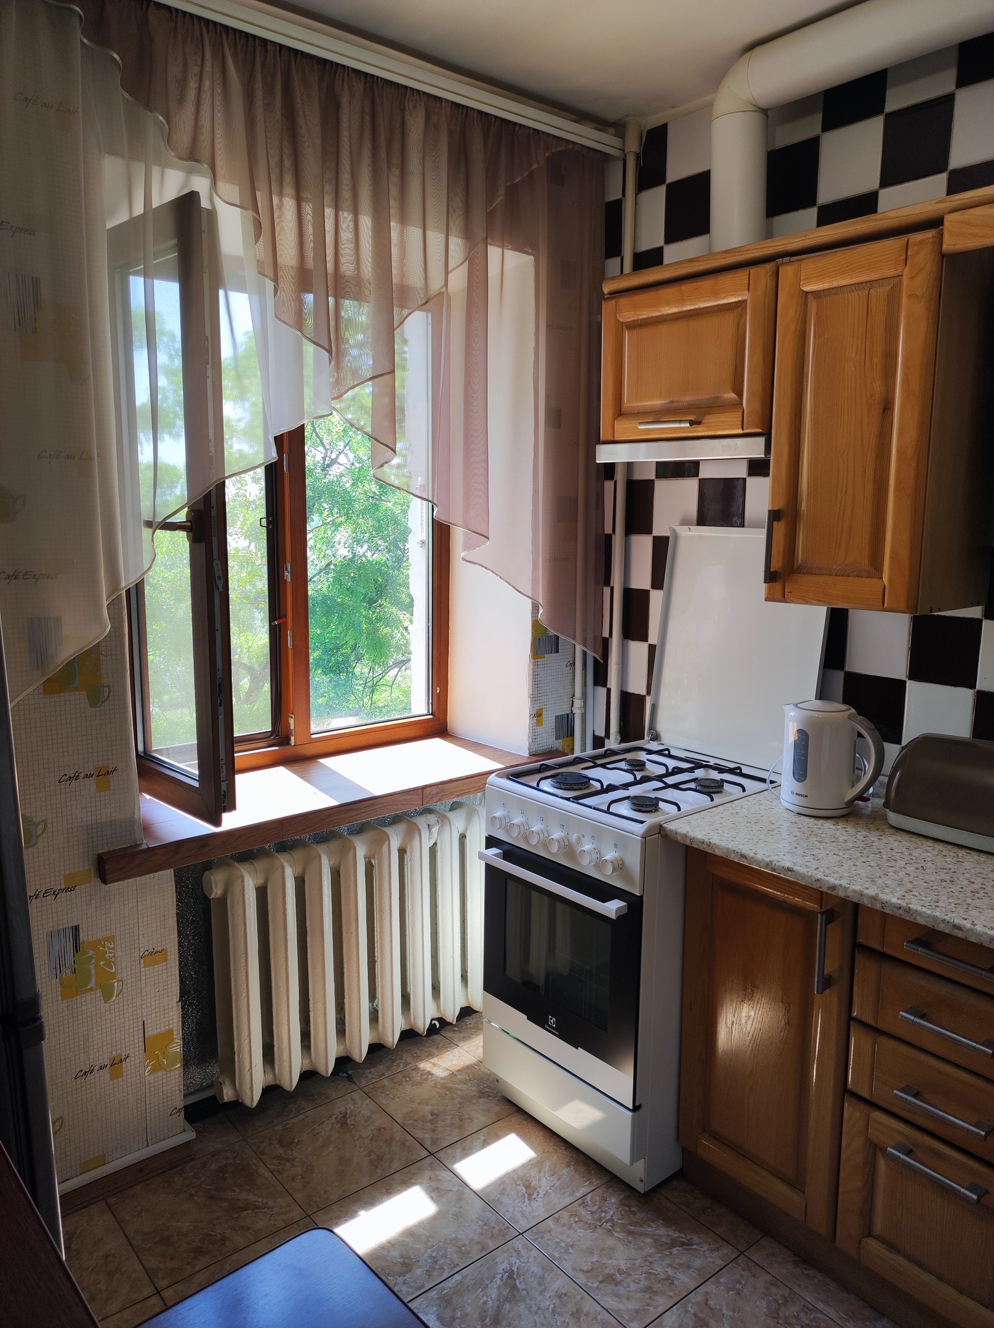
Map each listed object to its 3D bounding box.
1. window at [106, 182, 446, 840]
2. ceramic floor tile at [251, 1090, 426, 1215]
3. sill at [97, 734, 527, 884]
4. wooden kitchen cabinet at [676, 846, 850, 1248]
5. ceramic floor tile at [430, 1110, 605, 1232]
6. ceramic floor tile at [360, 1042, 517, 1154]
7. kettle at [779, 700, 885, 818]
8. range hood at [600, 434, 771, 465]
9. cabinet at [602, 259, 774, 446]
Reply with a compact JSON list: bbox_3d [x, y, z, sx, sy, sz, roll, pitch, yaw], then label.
[{"bbox_3d":[-0.413,-0.349,2.370,1.110,1.320,0.520,-7,12,-41],"label":"window"},{"bbox_3d":[-0.371,1.129,2.232,0.313,0.010,0.313,-7,12,-39],"label":"ceramic floor tile"},{"bbox_3d":[-0.428,0.325,2.486,1.290,0.052,0.420,-7,12,-41],"label":"sill"},{"bbox_3d":[0.708,0.690,2.045,0.510,0.705,0.395,-7,12,-39],"label":"wooden kitchen cabinet"},{"bbox_3d":[0.073,1.142,2.188,0.313,0.010,0.313,-7,12,-39],"label":"ceramic floor tile"},{"bbox_3d":[-0.127,1.101,2.429,0.313,0.010,0.313,-7,12,-39],"label":"ceramic floor tile"},{"bbox_3d":[0.685,0.189,1.992,0.222,0.228,0.155,10,13,44],"label":"kettle"},{"bbox_3d":[0.522,-0.504,2.294,0.310,0.046,0.495,-7,12,-39],"label":"range hood"},{"bbox_3d":[0.531,-0.697,2.260,0.310,0.345,0.495,-7,12,-39],"label":"cabinet"}]

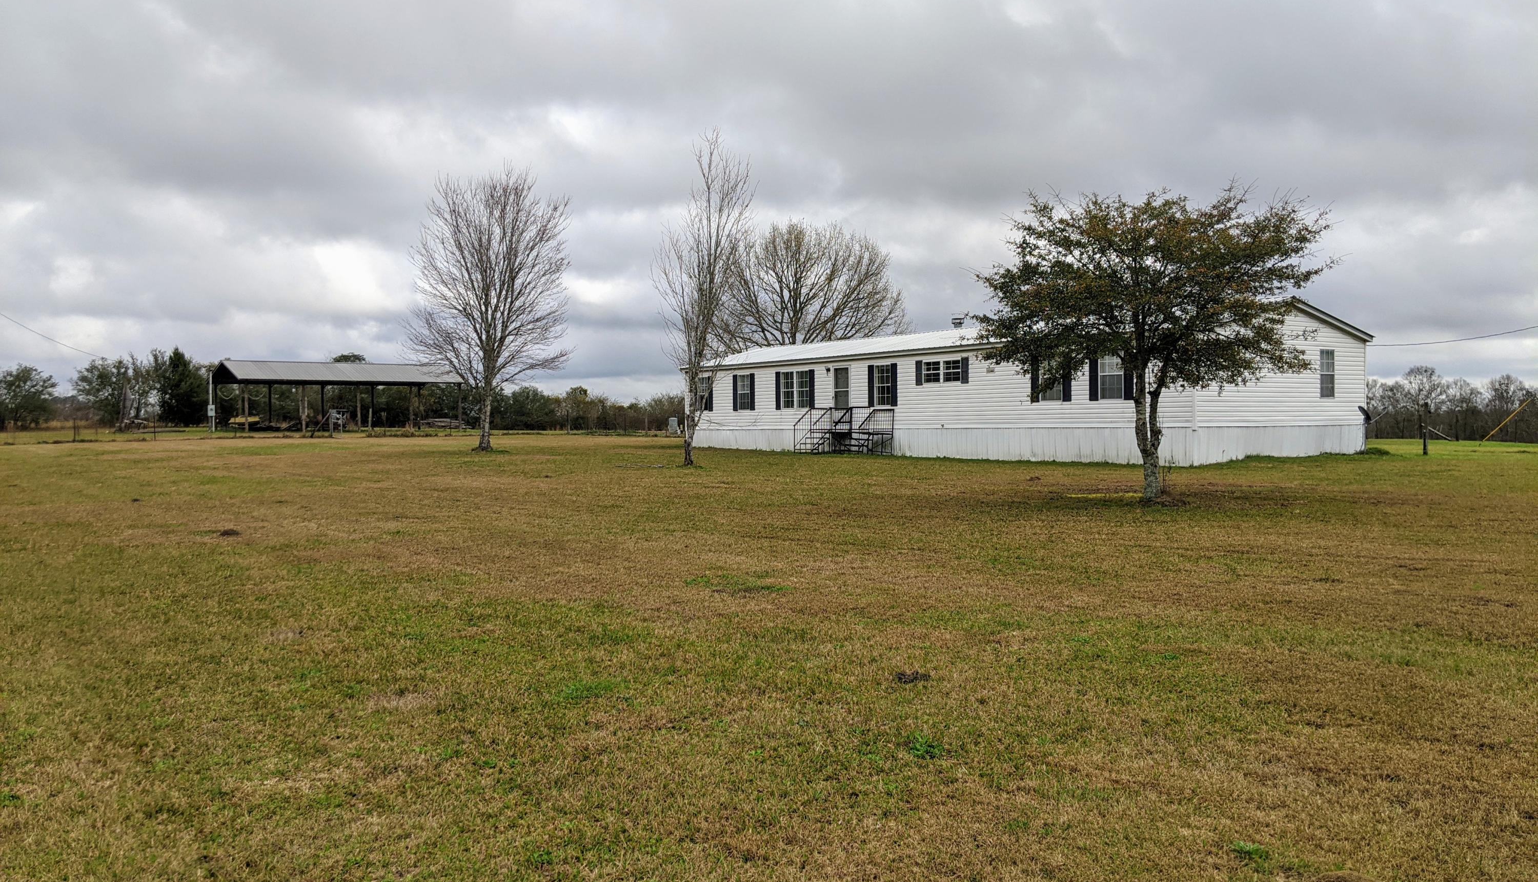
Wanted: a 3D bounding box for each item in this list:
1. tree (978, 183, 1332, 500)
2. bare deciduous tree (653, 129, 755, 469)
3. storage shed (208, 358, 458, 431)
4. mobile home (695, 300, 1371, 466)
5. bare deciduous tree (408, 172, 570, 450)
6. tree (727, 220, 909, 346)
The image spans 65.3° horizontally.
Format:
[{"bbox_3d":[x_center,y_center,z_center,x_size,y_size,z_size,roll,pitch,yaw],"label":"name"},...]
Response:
[{"bbox_3d":[6.099,-1.565,18.968,5.614,5.034,5.300,0,1,18],"label":"tree"},{"bbox_3d":[-1.684,-3.715,31.145,2.656,8.734,2.500,-1,1,-3],"label":"bare deciduous tree"},{"bbox_3d":[-30.390,-3.033,84.664,15.200,4.650,7.500,-1,1,-38],"label":"storage shed"},{"bbox_3d":[6.677,-1.628,40.428,8.470,4.243,23.428,-1,1,-36],"label":"mobile home"},{"bbox_3d":[-10.275,-4.882,43.934,6.082,10.467,5.900,-1,1,-13],"label":"bare deciduous tree"},{"bbox_3d":[2.544,-5.705,61.928,9.377,11.395,9.300,-1,1,2],"label":"tree"}]

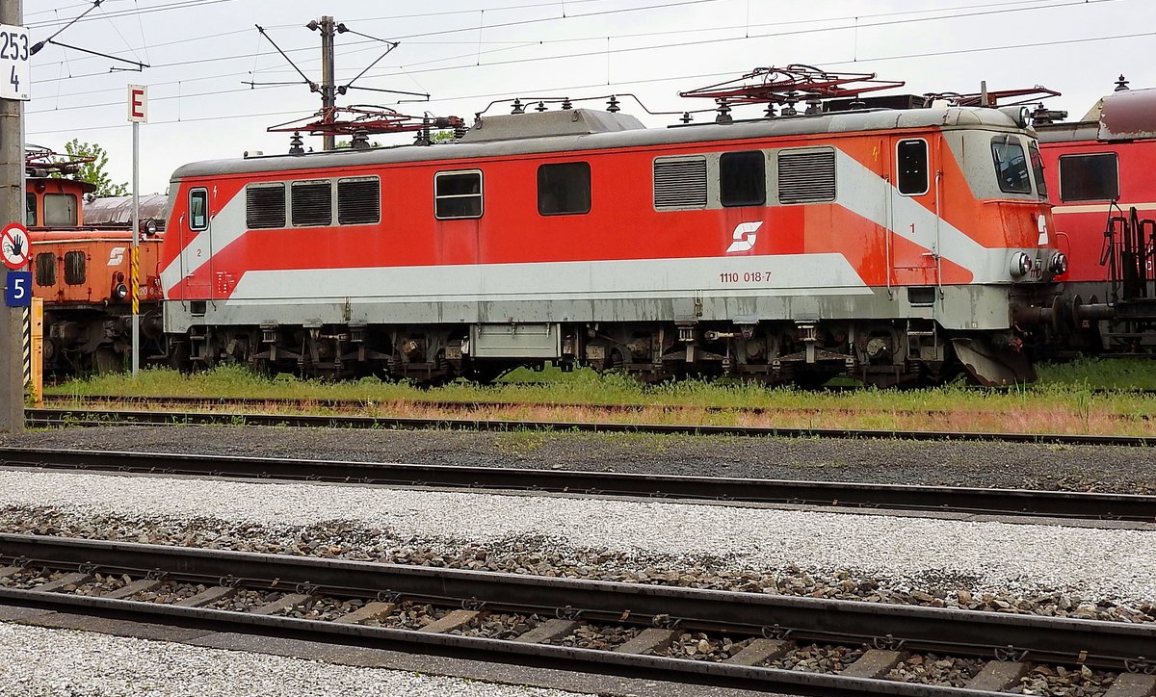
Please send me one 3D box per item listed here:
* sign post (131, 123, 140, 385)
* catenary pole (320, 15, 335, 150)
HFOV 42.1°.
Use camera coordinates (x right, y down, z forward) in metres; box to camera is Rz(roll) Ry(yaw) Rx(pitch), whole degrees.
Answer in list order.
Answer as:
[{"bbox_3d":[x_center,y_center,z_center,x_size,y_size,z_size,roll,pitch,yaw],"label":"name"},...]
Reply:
[{"bbox_3d":[-7.653,-1.708,26.000,0.100,4.633,0.100,0,2,27],"label":"sign post"},{"bbox_3d":[-5.511,-3.418,33.620,0.270,7.986,0.270,0,2,27],"label":"catenary pole"}]

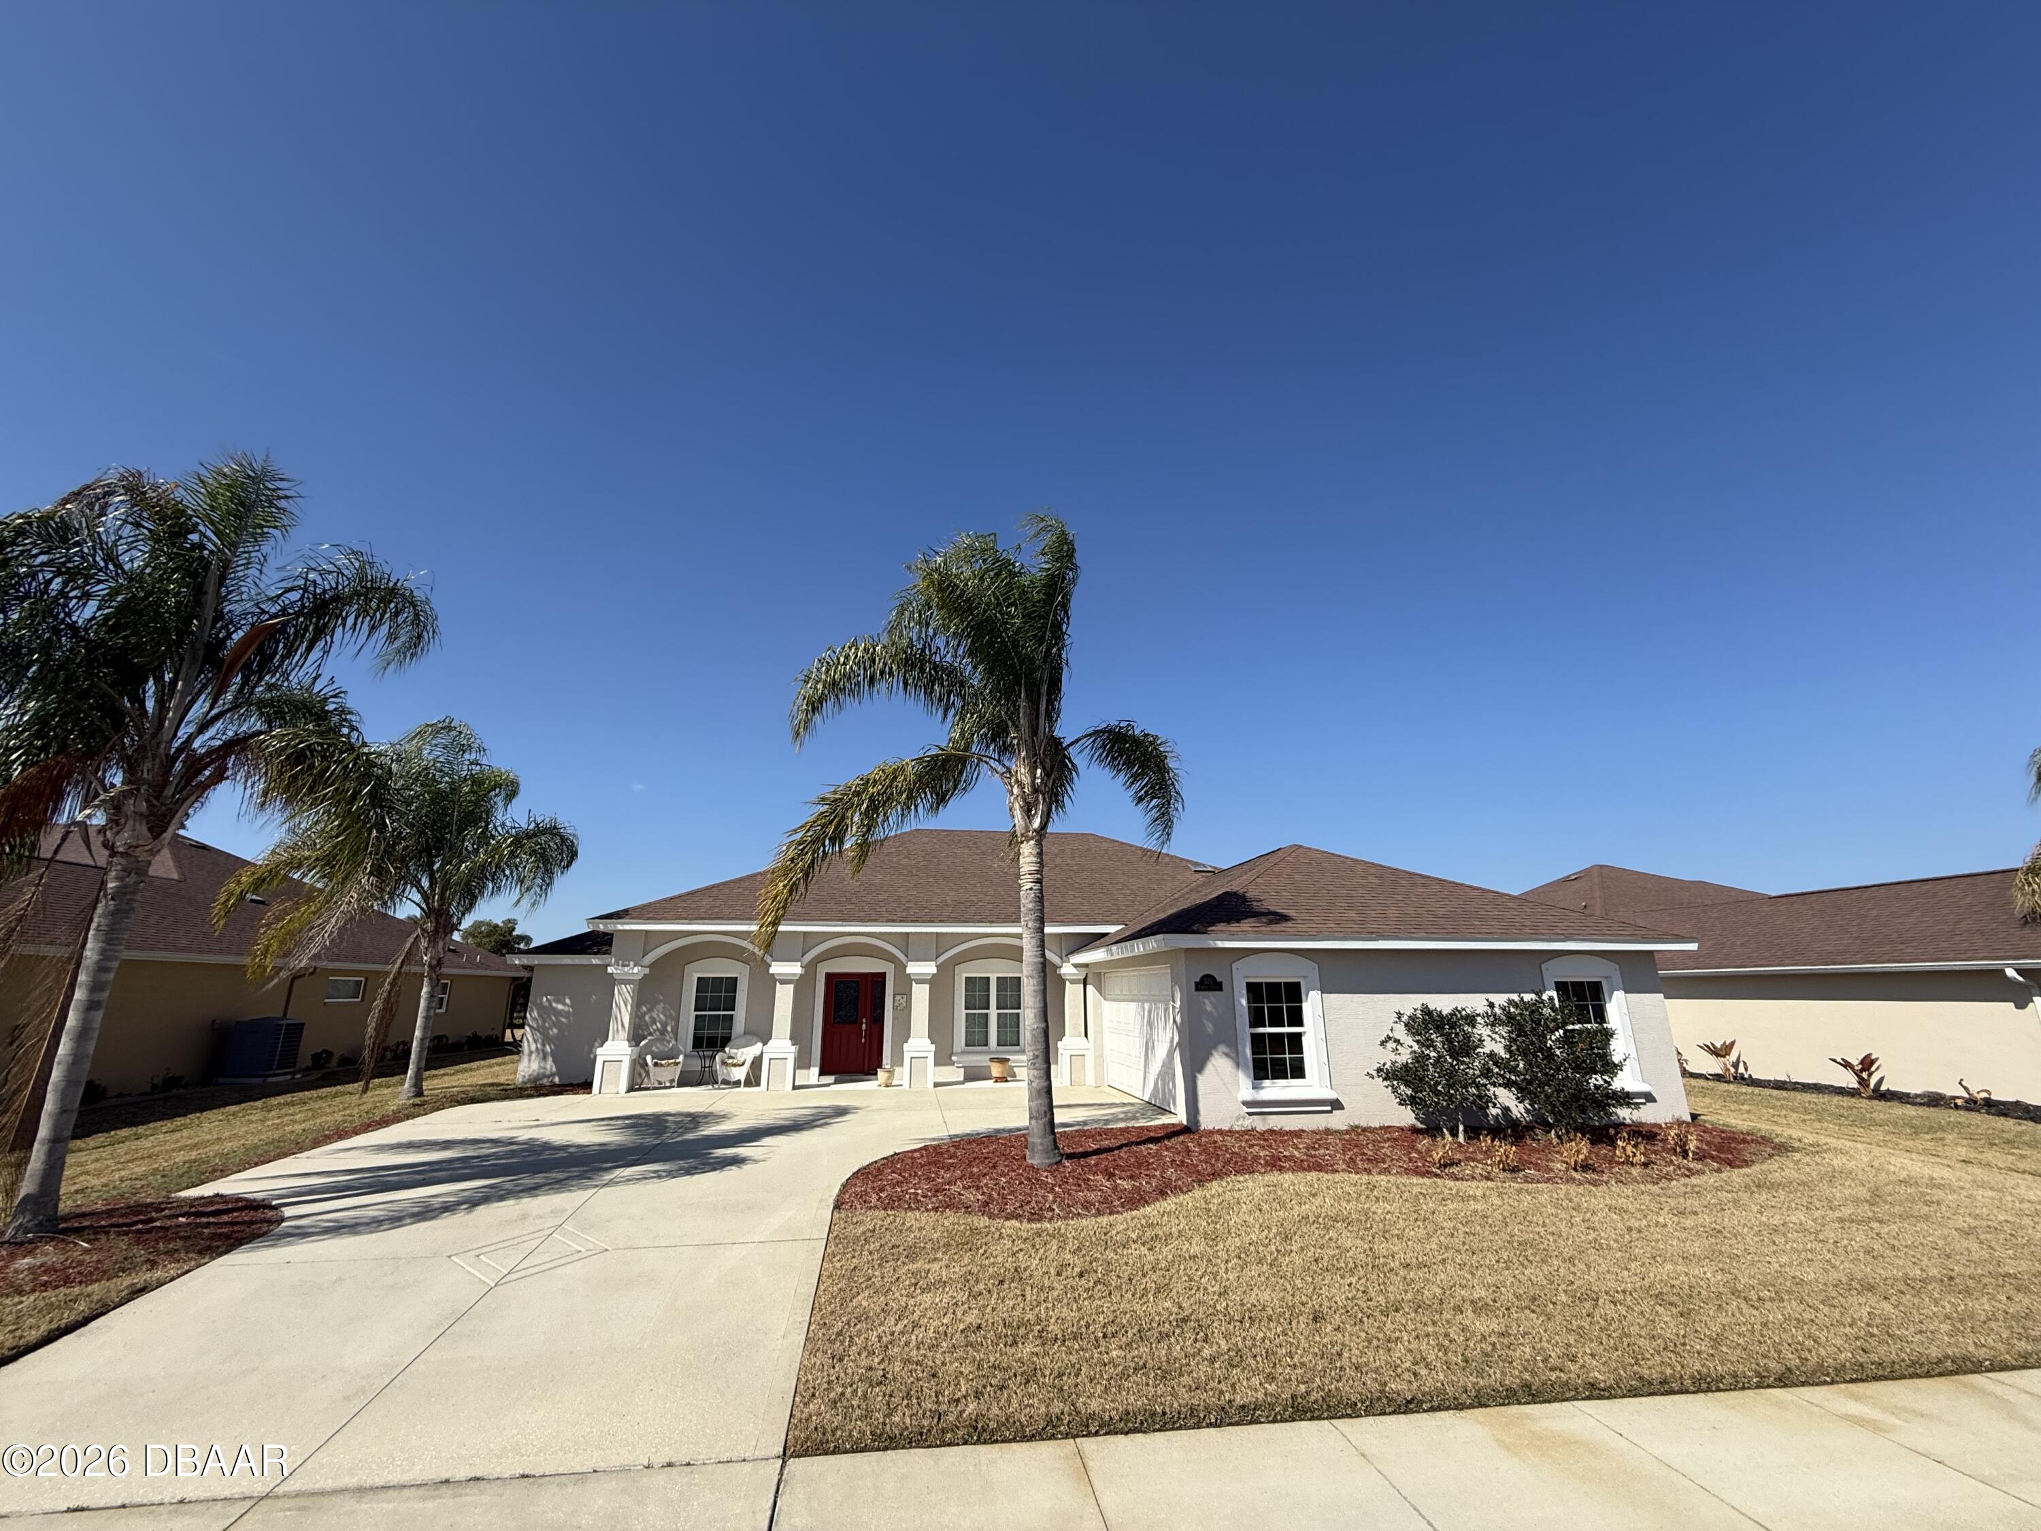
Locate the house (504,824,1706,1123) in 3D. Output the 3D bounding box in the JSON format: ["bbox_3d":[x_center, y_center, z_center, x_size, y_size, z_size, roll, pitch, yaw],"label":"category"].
[{"bbox_3d":[-0.534,4.167,19.613,20.250,6.180,16.450,2,-16,-8],"label":"house"}]

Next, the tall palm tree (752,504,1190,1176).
[{"bbox_3d":[-0.462,0.484,10.082,4.950,8.080,4.400,2,-16,-8],"label":"tall palm tree"}]

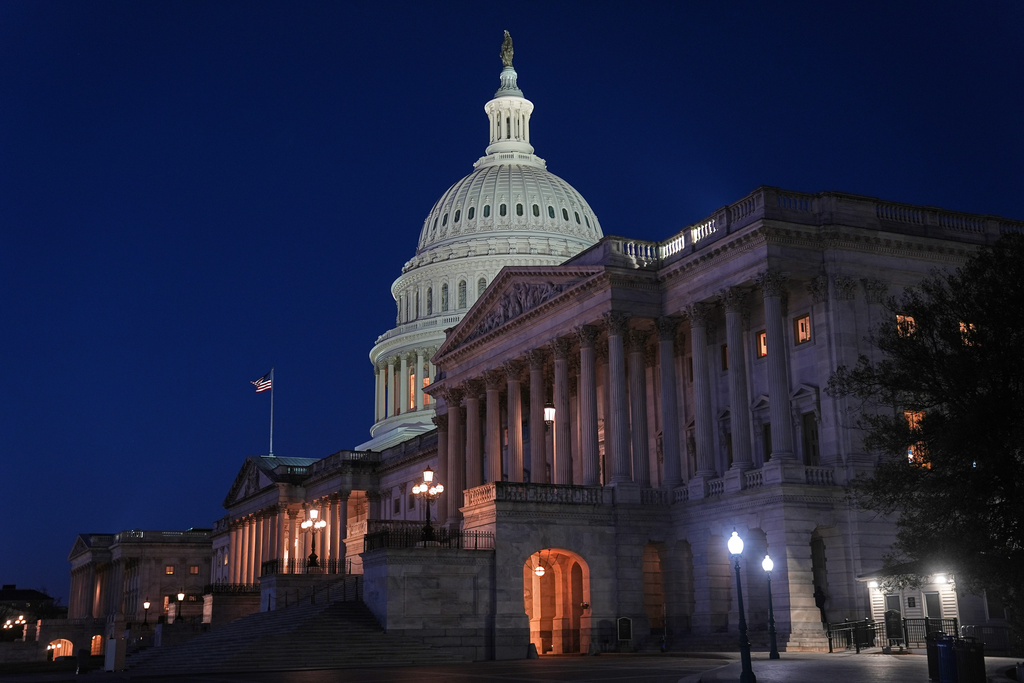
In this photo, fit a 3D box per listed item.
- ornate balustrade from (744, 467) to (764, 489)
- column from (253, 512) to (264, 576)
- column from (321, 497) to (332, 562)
[{"bbox_3d":[12.099,6.706,63.659,0.420,0.880,1.870,6,-15,-25],"label":"ornate balustrade"},{"bbox_3d":[-30.905,25.371,159.739,1.250,9.250,1.250,6,-15,-25],"label":"column"},{"bbox_3d":[-20.924,21.993,146.545,1.250,9.250,1.250,6,-15,-25],"label":"column"}]

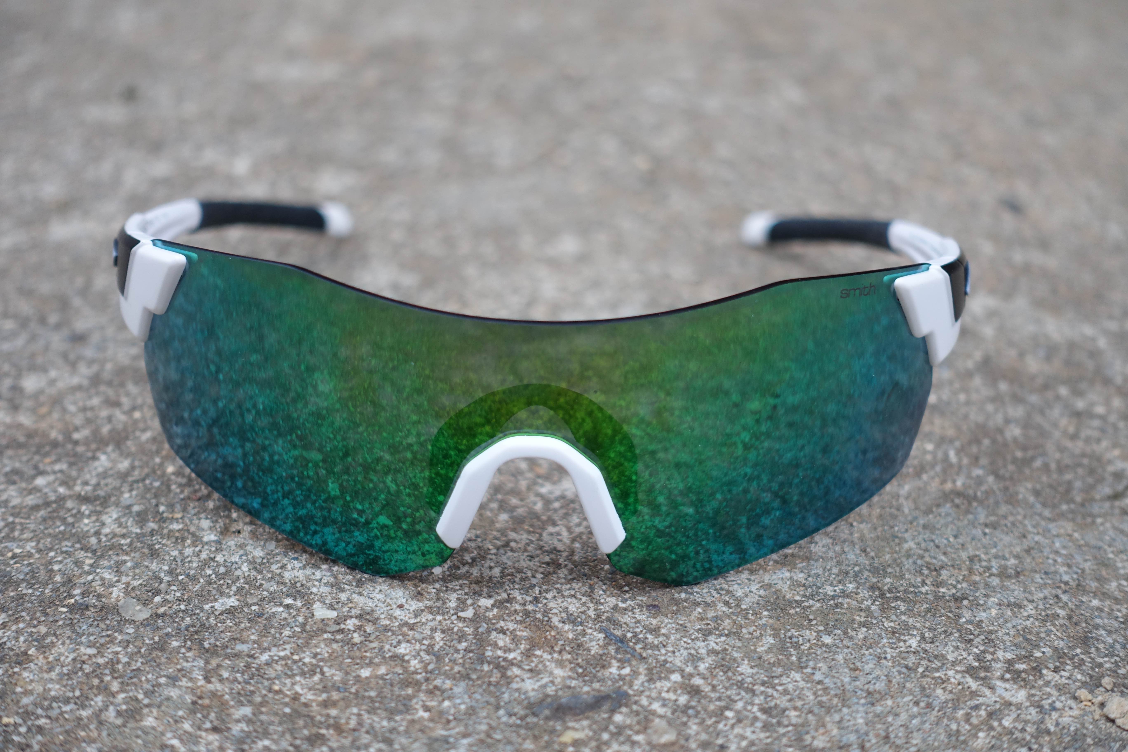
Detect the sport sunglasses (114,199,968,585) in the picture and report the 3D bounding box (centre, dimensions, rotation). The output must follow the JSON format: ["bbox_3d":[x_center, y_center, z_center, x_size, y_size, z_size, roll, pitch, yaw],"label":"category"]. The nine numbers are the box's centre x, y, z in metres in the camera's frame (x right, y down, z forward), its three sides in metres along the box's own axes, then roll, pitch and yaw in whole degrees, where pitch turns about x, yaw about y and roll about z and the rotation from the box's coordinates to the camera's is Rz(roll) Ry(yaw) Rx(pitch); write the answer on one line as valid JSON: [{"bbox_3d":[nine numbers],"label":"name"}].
[{"bbox_3d":[-0.004,-0.021,0.396,0.143,0.048,0.151,2,25,0],"label":"sport sunglasses"}]

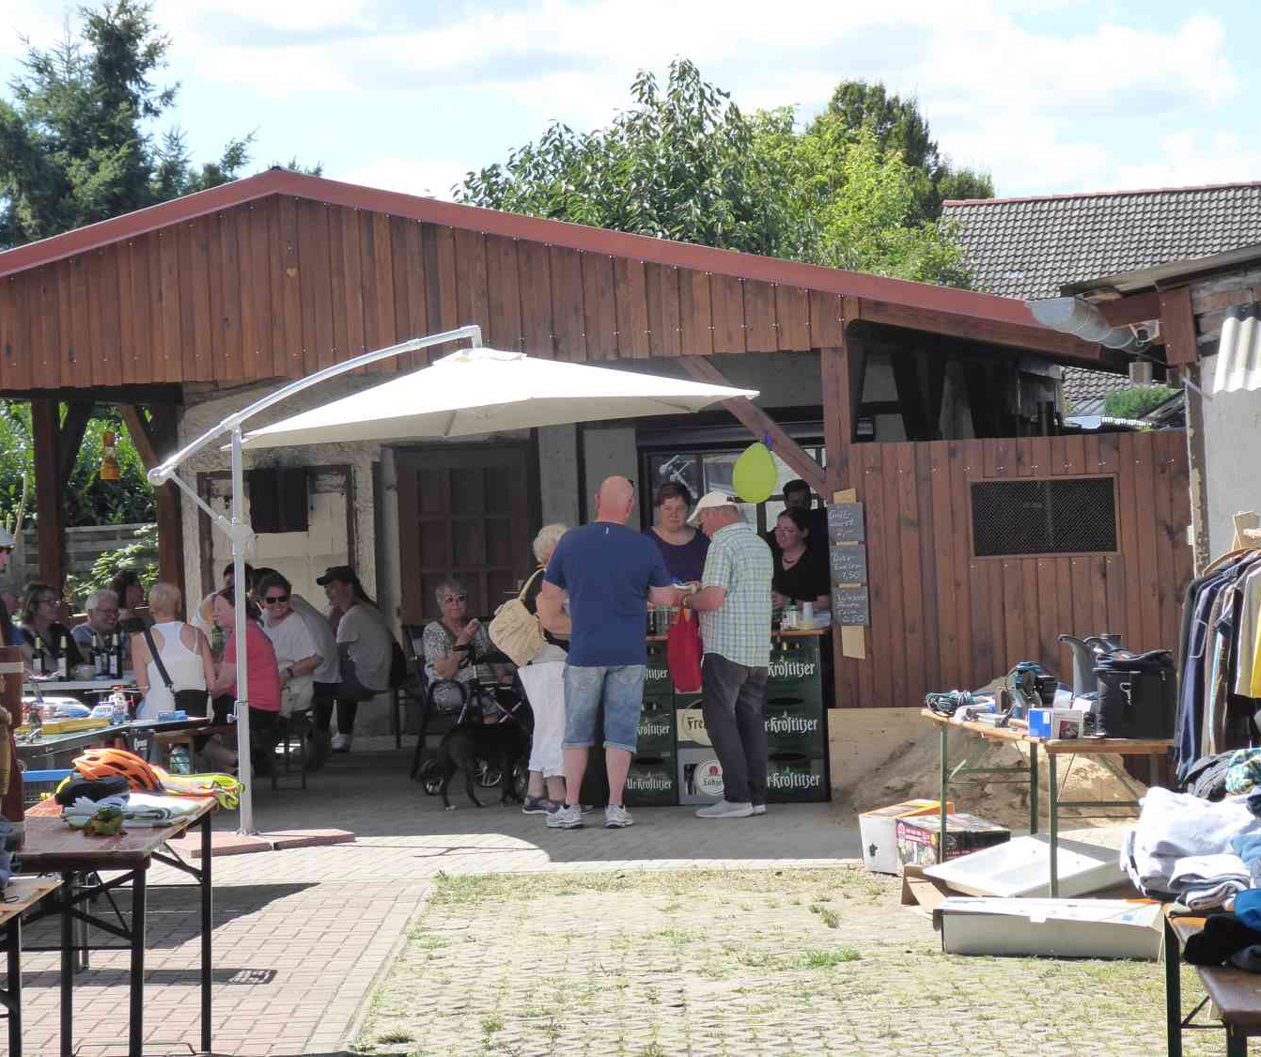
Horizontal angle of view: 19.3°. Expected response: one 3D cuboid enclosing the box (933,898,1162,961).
[{"bbox_3d":[1.600,1.515,14.060,0.830,0.165,0.390,-1,1,12],"label":"box"}]

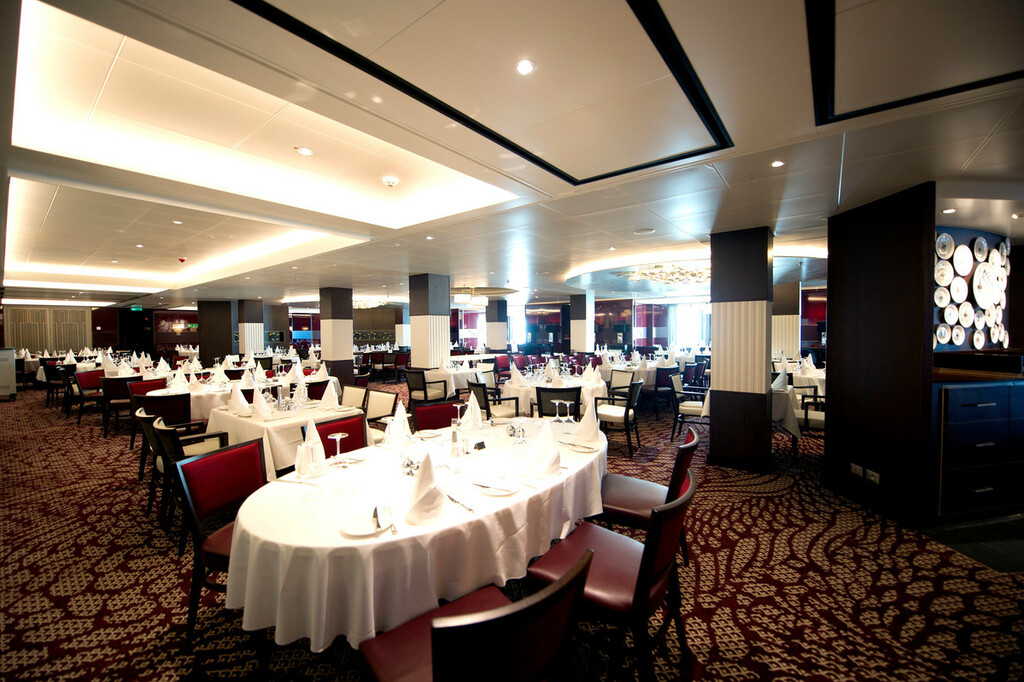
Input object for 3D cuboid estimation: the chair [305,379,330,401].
[{"bbox_3d":[-2.682,0.927,5.117,0.560,0.831,0.480,1,2,40],"label":"chair"}]

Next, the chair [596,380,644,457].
[{"bbox_3d":[1.262,0.892,4.850,0.550,0.831,0.560,0,2,27],"label":"chair"}]

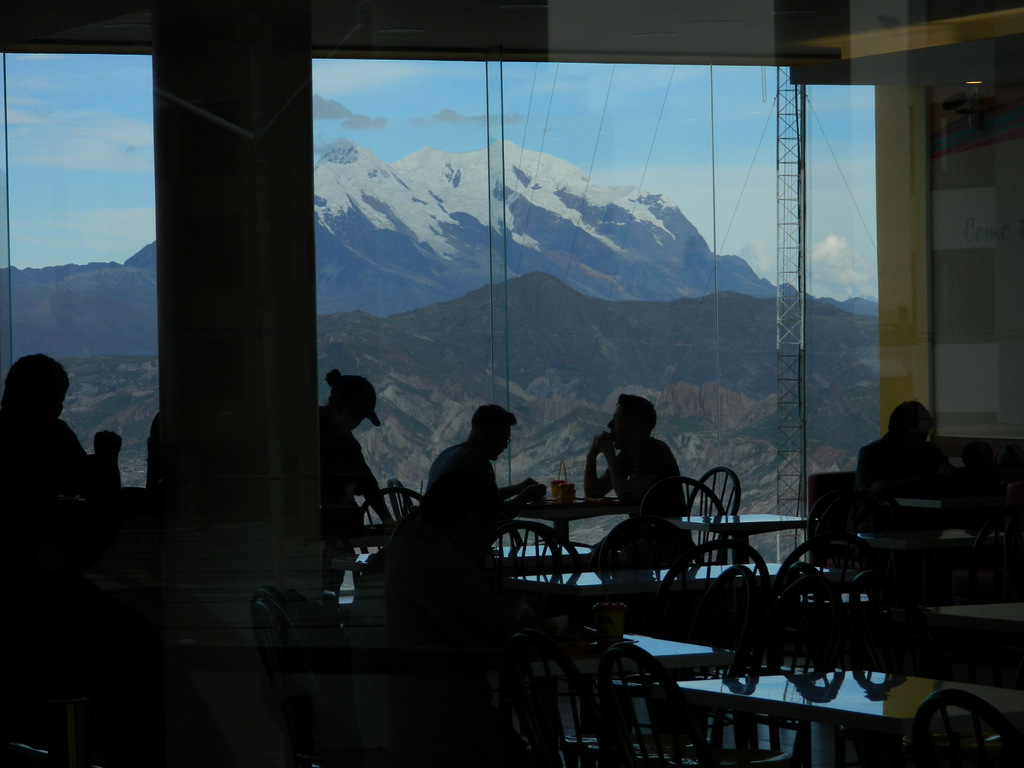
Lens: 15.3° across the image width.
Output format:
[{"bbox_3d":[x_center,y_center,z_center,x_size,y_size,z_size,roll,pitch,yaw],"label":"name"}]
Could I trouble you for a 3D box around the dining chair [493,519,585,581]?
[{"bbox_3d":[0.195,0.994,14.581,0.440,0.931,0.520,-1,1,-28],"label":"dining chair"}]

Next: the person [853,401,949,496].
[{"bbox_3d":[2.230,0.721,20.811,0.550,1.260,0.720,-1,1,-33],"label":"person"}]

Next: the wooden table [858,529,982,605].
[{"bbox_3d":[1.822,1.036,16.722,0.633,0.750,0.633,-1,1,-28],"label":"wooden table"}]

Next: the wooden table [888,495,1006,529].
[{"bbox_3d":[2.379,0.979,20.424,0.633,0.750,0.633,-1,1,-28],"label":"wooden table"}]

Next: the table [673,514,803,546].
[{"bbox_3d":[1.065,1.025,18.280,0.633,0.750,0.633,-1,1,-28],"label":"table"}]

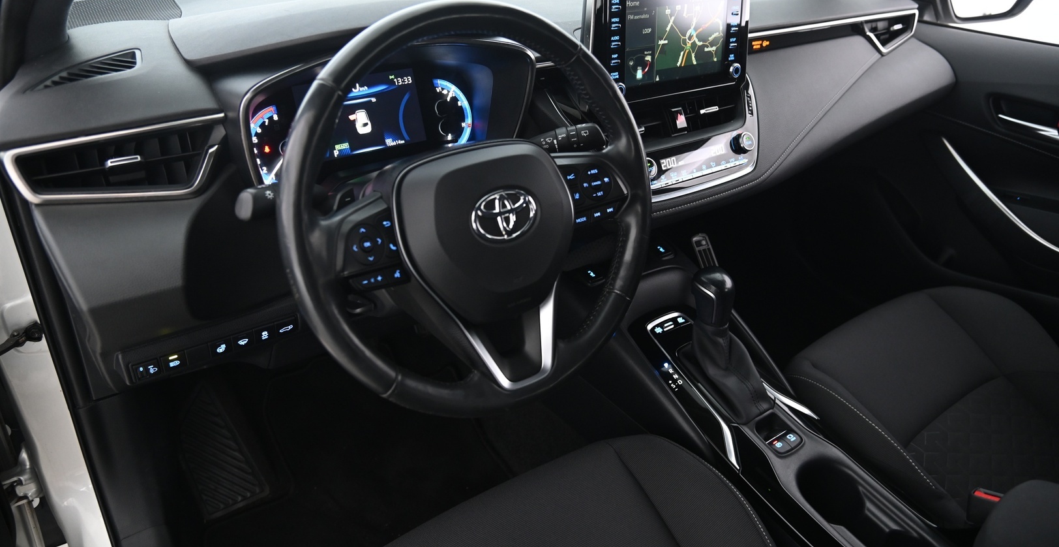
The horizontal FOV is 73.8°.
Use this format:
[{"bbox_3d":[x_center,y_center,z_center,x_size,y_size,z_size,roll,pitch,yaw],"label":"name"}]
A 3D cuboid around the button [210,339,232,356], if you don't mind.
[{"bbox_3d":[-0.368,0.087,0.844,0.025,0.021,0.012,-18,34,-30],"label":"button"}]

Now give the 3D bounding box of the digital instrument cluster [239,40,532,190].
[{"bbox_3d":[-0.159,-0.186,0.806,0.338,0.138,0.100,-18,22,-30],"label":"digital instrument cluster"}]

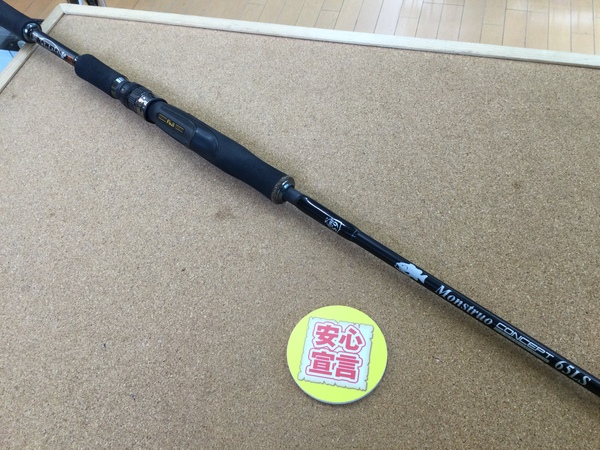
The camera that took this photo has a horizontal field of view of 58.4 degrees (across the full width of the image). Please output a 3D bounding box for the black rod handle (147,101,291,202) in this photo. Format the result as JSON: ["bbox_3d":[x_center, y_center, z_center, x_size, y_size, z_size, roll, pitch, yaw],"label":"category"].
[{"bbox_3d":[-0.084,-0.076,0.528,0.180,0.029,0.029,32,67,24],"label":"black rod handle"}]

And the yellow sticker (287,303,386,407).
[{"bbox_3d":[0.029,0.102,0.423,0.078,0.004,0.078,6,59,10],"label":"yellow sticker"}]

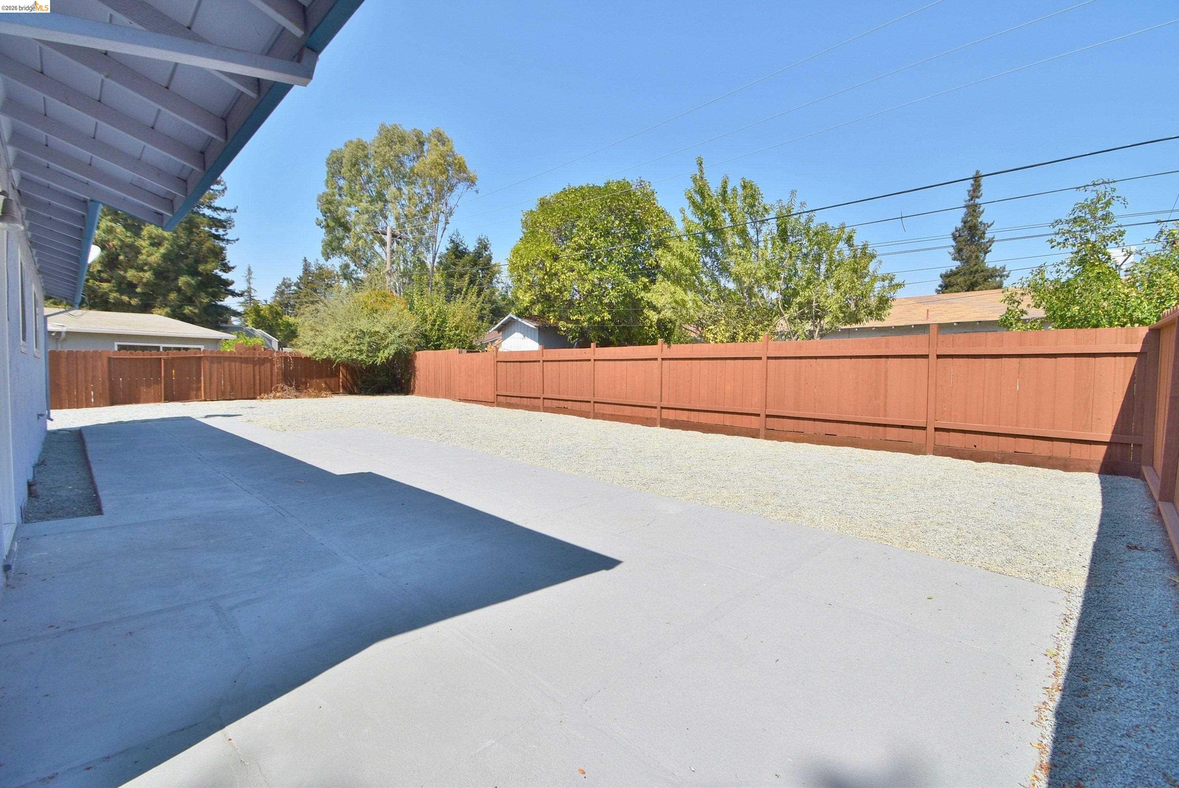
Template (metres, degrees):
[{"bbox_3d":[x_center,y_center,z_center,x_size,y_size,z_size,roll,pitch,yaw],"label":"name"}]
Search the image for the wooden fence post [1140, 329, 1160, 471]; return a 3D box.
[{"bbox_3d":[6.697,0.121,5.879,0.095,1.830,0.095,-2,4,-43],"label":"wooden fence post"}]

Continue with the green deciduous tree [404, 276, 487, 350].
[{"bbox_3d":[-6.573,-2.608,22.398,3.700,5.423,3.700,-1,3,-16],"label":"green deciduous tree"}]

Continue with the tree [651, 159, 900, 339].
[{"bbox_3d":[4.543,-2.635,12.580,5.814,6.619,5.814,1,3,20],"label":"tree"}]

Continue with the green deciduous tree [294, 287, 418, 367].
[{"bbox_3d":[-9.728,-2.144,20.720,4.684,4.630,4.684,-1,3,-25],"label":"green deciduous tree"}]

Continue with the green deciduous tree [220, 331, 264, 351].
[{"bbox_3d":[-15.771,-1.415,22.462,1.789,2.919,1.789,-2,4,-35],"label":"green deciduous tree"}]

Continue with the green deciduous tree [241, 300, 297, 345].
[{"bbox_3d":[-21.095,-3.375,32.877,3.476,5.702,3.476,-2,3,-33],"label":"green deciduous tree"}]

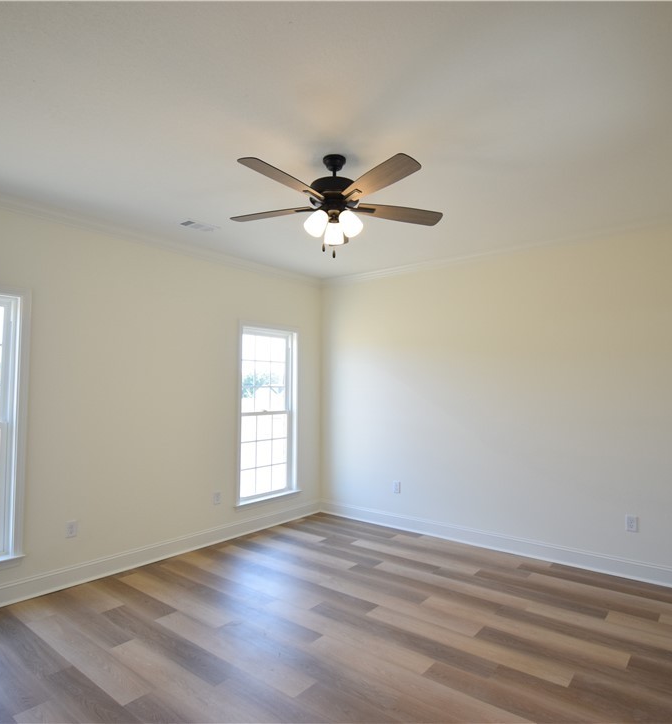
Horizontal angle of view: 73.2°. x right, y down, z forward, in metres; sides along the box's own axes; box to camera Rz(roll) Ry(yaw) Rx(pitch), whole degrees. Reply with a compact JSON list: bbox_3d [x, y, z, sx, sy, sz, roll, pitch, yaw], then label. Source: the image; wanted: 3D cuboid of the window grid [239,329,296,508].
[{"bbox_3d":[-0.716,0.530,4.844,0.060,1.754,0.733,-2,-4,42],"label":"window grid"}]

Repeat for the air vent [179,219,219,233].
[{"bbox_3d":[-1.094,-1.099,3.672,0.165,0.020,0.290,-2,-4,42],"label":"air vent"}]

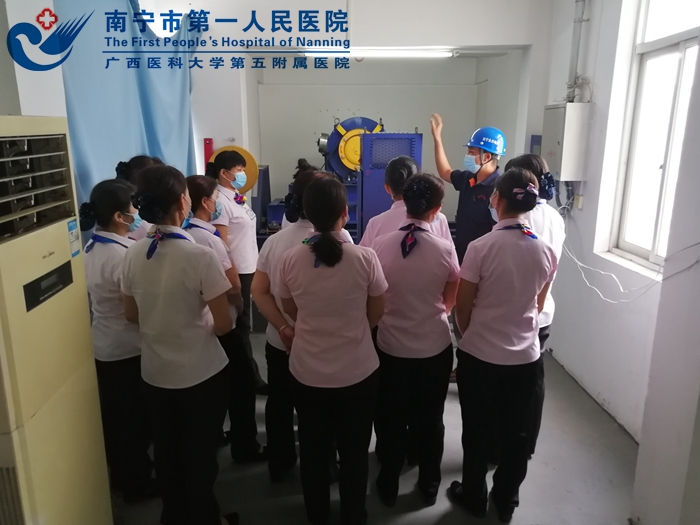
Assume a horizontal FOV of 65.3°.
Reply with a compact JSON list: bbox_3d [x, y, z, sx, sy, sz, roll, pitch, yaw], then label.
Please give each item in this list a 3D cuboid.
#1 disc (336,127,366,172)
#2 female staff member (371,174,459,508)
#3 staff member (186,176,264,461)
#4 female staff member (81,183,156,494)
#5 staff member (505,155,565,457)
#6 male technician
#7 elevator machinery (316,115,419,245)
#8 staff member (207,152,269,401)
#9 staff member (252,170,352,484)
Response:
[{"bbox_3d":[0.080,-1.000,4.900,0.390,0.390,0.080,0,13,0],"label":"disc"},{"bbox_3d":[0.305,0.379,2.609,0.430,1.585,0.300,3,13,14],"label":"female staff member"},{"bbox_3d":[-0.680,0.316,2.953,0.330,1.555,0.420,-10,16,-37],"label":"staff member"},{"bbox_3d":[-1.075,0.379,2.629,0.420,1.575,0.310,11,17,41],"label":"female staff member"},{"bbox_3d":[0.920,0.267,2.932,0.430,1.660,0.310,-7,14,-27],"label":"staff member"},{"bbox_3d":[0.765,0.005,3.590,0.520,1.880,0.550,-6,14,-24],"label":"male technician"},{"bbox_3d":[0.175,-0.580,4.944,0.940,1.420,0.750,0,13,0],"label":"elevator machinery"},{"bbox_3d":[-0.730,0.112,3.615,0.370,1.660,0.440,1,13,5],"label":"staff member"},{"bbox_3d":[-0.235,0.332,2.803,0.470,1.590,0.330,6,14,24],"label":"staff member"}]

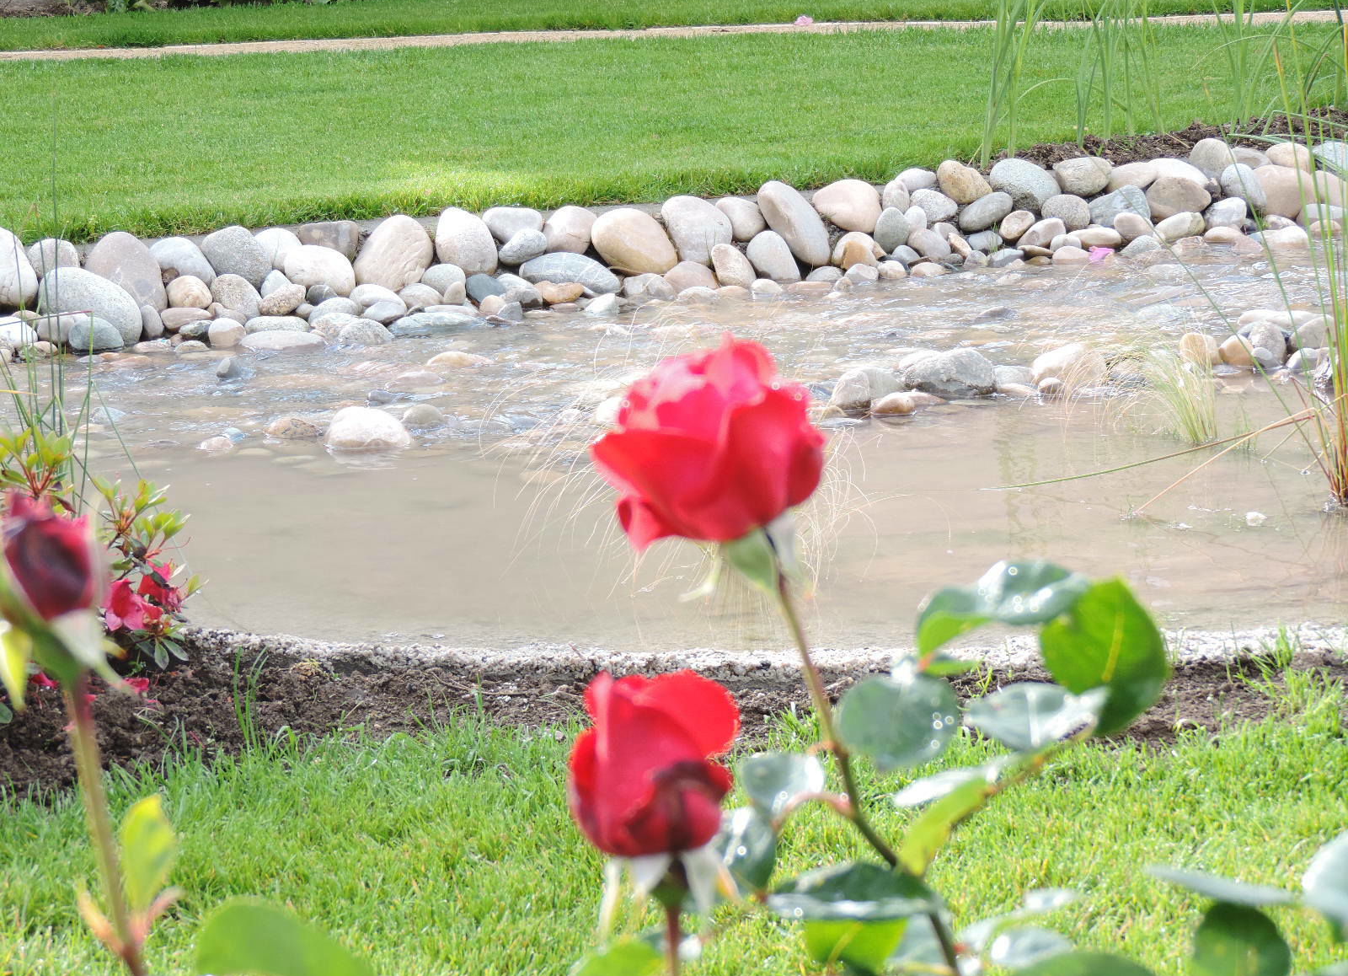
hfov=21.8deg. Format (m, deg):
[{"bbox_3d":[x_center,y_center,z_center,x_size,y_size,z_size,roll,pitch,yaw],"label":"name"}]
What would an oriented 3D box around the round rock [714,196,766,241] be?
[{"bbox_3d":[0.132,-0.548,7.150,0.112,0.092,0.086,0,14,0],"label":"round rock"}]

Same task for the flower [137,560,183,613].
[{"bbox_3d":[-0.549,0.105,3.750,0.046,0.052,0.045,-7,17,-24],"label":"flower"}]

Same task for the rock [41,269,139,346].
[{"bbox_3d":[-1.013,-0.317,6.077,0.194,0.120,0.108,24,14,-6],"label":"rock"}]

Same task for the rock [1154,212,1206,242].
[{"bbox_3d":[1.021,-0.525,7.070,0.103,0.063,0.080,2,17,8],"label":"rock"}]

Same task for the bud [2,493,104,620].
[{"bbox_3d":[-0.208,0.024,1.170,0.032,0.040,0.032,0,15,0],"label":"bud"}]

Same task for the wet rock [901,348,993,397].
[{"bbox_3d":[0.516,-0.217,6.630,0.180,0.098,0.135,0,14,0],"label":"wet rock"}]

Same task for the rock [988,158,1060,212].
[{"bbox_3d":[0.831,-0.717,8.300,0.165,0.130,0.135,0,14,0],"label":"rock"}]

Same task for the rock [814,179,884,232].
[{"bbox_3d":[0.346,-0.559,6.970,0.141,0.105,0.115,1,17,3],"label":"rock"}]

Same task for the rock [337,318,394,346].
[{"bbox_3d":[-0.559,-0.276,6.360,0.106,0.065,0.090,-1,17,-5],"label":"rock"}]

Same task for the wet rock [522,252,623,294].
[{"bbox_3d":[-0.224,-0.456,7.480,0.213,0.090,0.130,0,14,0],"label":"wet rock"}]

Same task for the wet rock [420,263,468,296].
[{"bbox_3d":[-0.442,-0.399,6.747,0.091,0.067,0.077,0,14,0],"label":"wet rock"}]

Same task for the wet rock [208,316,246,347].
[{"bbox_3d":[-0.901,-0.313,7.060,0.077,0.065,0.070,0,14,0],"label":"wet rock"}]

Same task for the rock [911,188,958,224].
[{"bbox_3d":[0.519,-0.561,7.000,0.096,0.074,0.080,1,17,4],"label":"rock"}]

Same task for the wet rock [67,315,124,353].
[{"bbox_3d":[-1.074,-0.283,6.513,0.104,0.074,0.082,0,14,0],"label":"wet rock"}]

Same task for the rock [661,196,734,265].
[{"bbox_3d":[0.048,-0.519,7.100,0.145,0.145,0.107,0,14,0],"label":"rock"}]

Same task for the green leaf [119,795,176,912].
[{"bbox_3d":[-0.162,0.113,1.080,0.018,0.038,0.010,7,11,-11],"label":"green leaf"}]

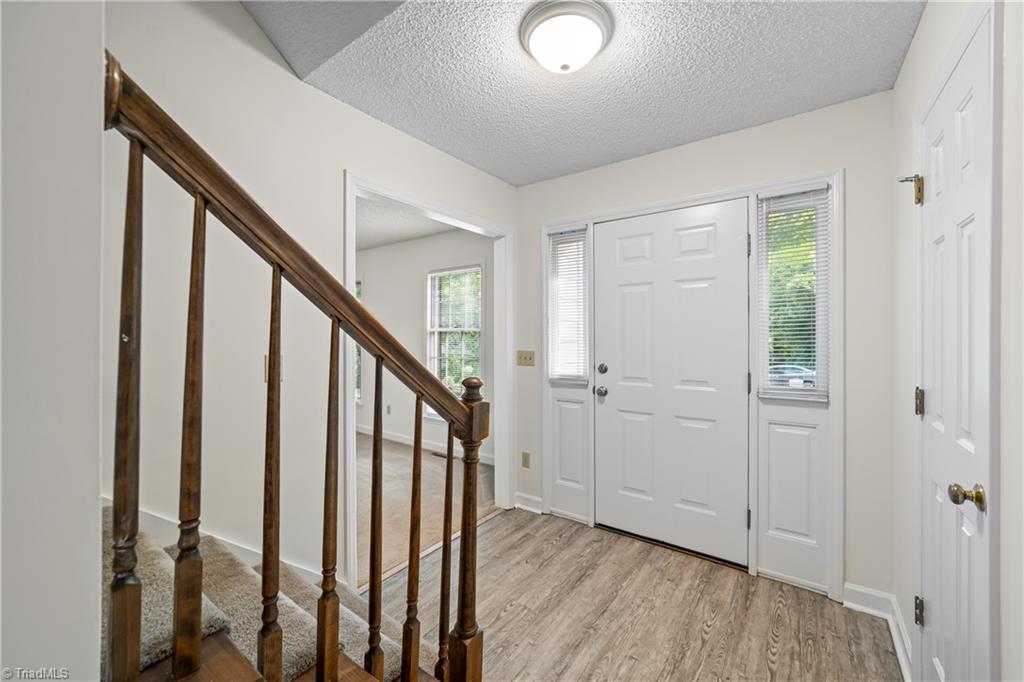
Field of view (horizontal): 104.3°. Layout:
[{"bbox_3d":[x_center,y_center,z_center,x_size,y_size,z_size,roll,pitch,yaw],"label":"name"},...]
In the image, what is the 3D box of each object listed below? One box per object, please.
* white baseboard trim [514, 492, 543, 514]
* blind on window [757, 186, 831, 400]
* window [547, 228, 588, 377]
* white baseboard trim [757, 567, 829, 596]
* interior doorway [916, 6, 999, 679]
[{"bbox_3d":[0.124,1.224,2.990,0.250,0.112,0.025,0,0,36],"label":"white baseboard trim"},{"bbox_3d":[1.443,-0.229,2.049,0.310,1.060,0.050,0,0,36],"label":"blind on window"},{"bbox_3d":[0.394,-0.238,2.806,0.310,1.045,0.050,0,0,36],"label":"window"},{"bbox_3d":[1.460,1.259,2.078,0.300,0.045,0.020,0,0,36],"label":"white baseboard trim"},{"bbox_3d":[1.284,0.251,1.147,0.070,2.070,0.690,0,0,36],"label":"interior doorway"}]

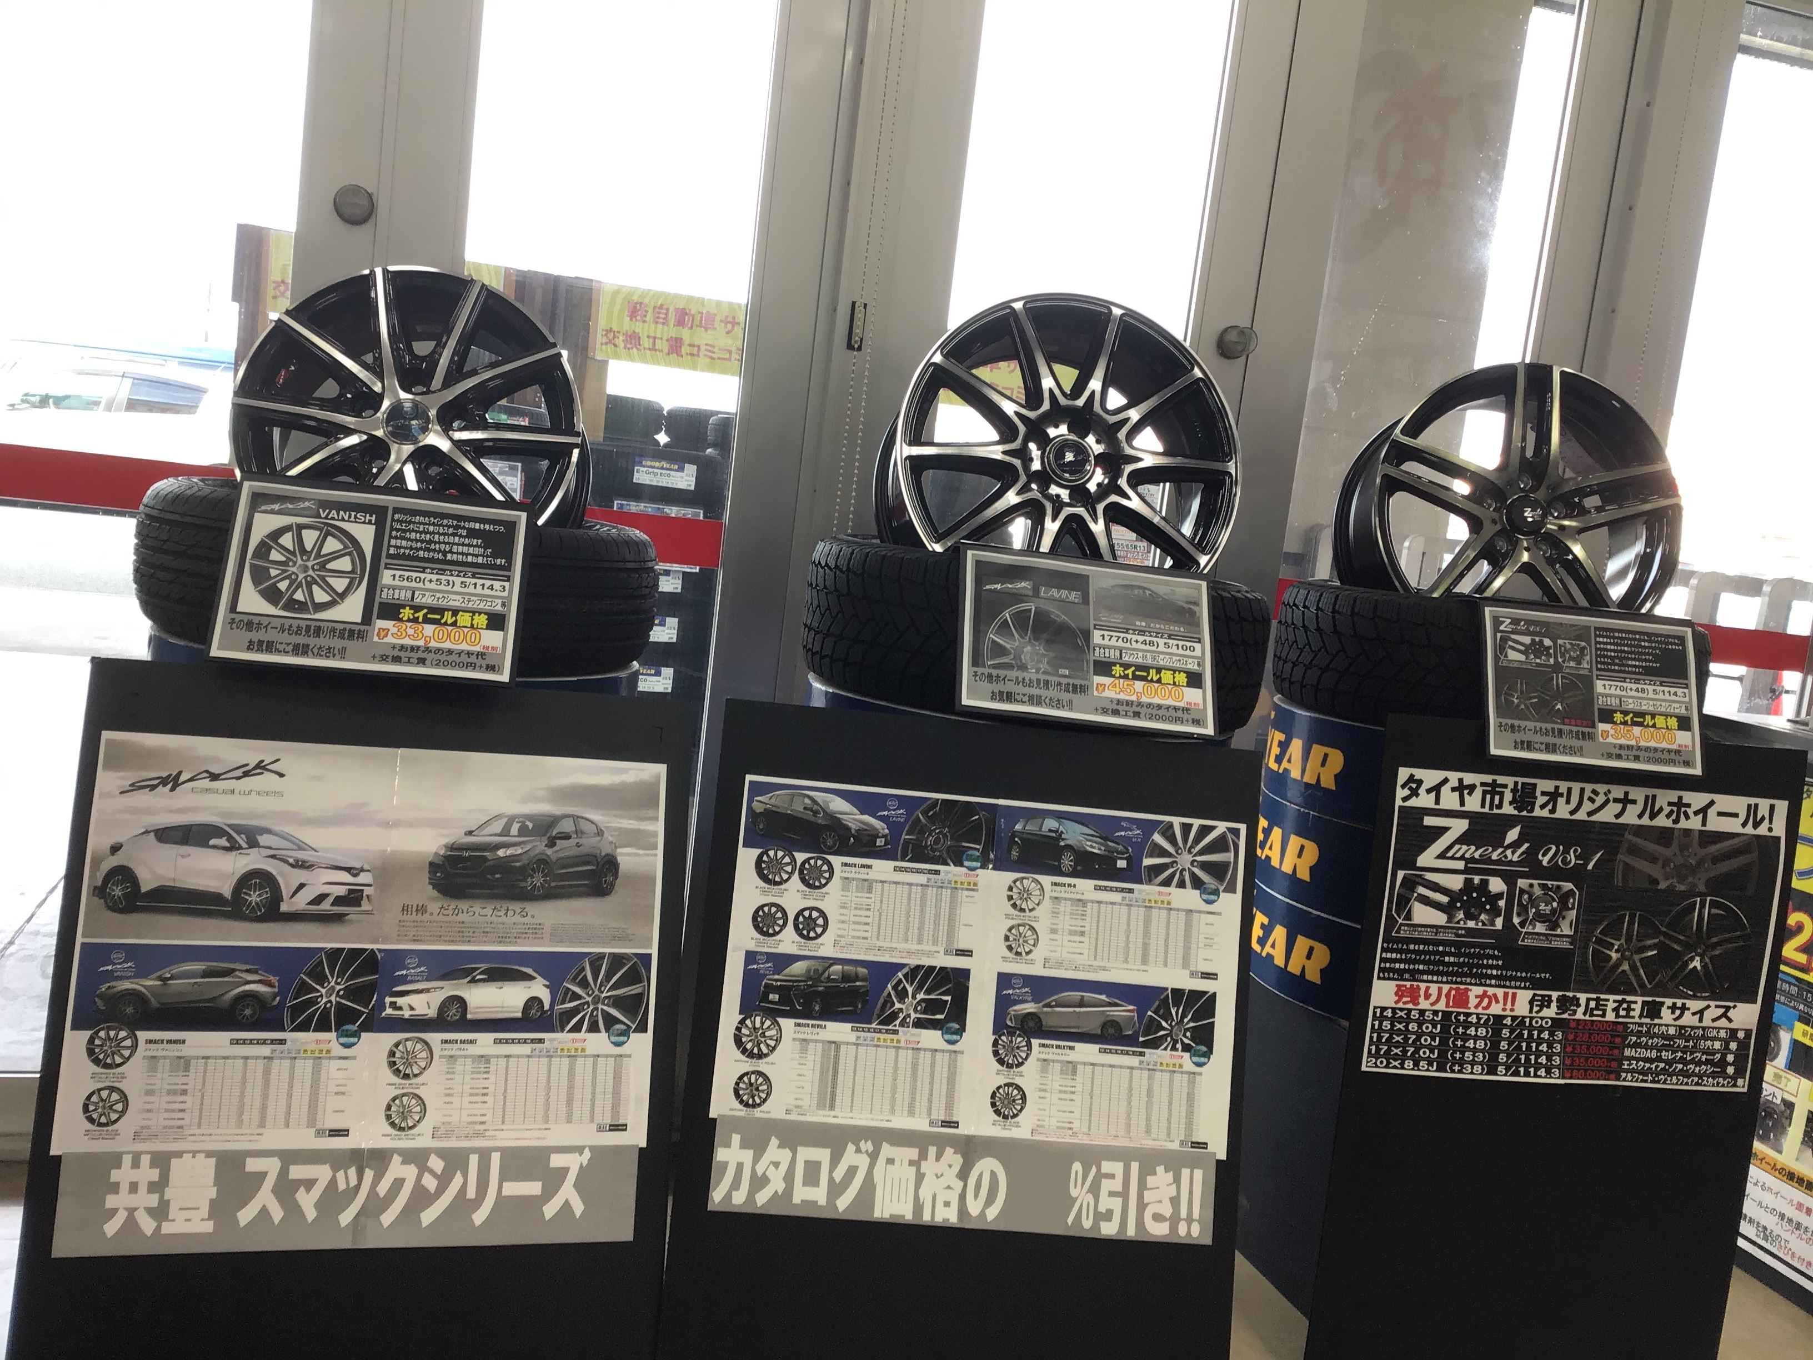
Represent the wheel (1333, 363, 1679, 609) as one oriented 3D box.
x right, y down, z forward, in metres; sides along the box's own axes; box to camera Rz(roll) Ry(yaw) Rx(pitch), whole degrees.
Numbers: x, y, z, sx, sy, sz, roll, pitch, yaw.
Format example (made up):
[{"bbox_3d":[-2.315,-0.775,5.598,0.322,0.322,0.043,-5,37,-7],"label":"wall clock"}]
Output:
[{"bbox_3d":[0.943,-0.243,2.565,0.470,0.470,0.210,7,-5,-1],"label":"wheel"}]

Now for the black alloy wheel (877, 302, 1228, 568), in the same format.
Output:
[{"bbox_3d":[0.203,-0.274,2.254,0.470,0.470,0.205,6,-13,-9],"label":"black alloy wheel"}]

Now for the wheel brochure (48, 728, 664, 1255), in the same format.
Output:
[{"bbox_3d":[-0.566,0.333,1.736,0.600,0.526,0.010,5,-11,-17],"label":"wheel brochure"}]

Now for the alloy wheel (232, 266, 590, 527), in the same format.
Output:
[{"bbox_3d":[-0.617,-0.293,2.062,0.415,0.415,0.180,6,-14,-5],"label":"alloy wheel"}]

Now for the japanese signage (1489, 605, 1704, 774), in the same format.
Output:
[{"bbox_3d":[0.933,0.012,2.212,0.303,0.215,0.010,6,-17,-4],"label":"japanese signage"}]

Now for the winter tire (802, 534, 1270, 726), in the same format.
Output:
[{"bbox_3d":[0.177,-0.070,2.265,0.646,0.207,0.646,6,7,-6],"label":"winter tire"}]

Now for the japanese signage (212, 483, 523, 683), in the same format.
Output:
[{"bbox_3d":[-0.564,-0.106,1.732,0.303,0.217,0.010,5,-27,-12],"label":"japanese signage"}]

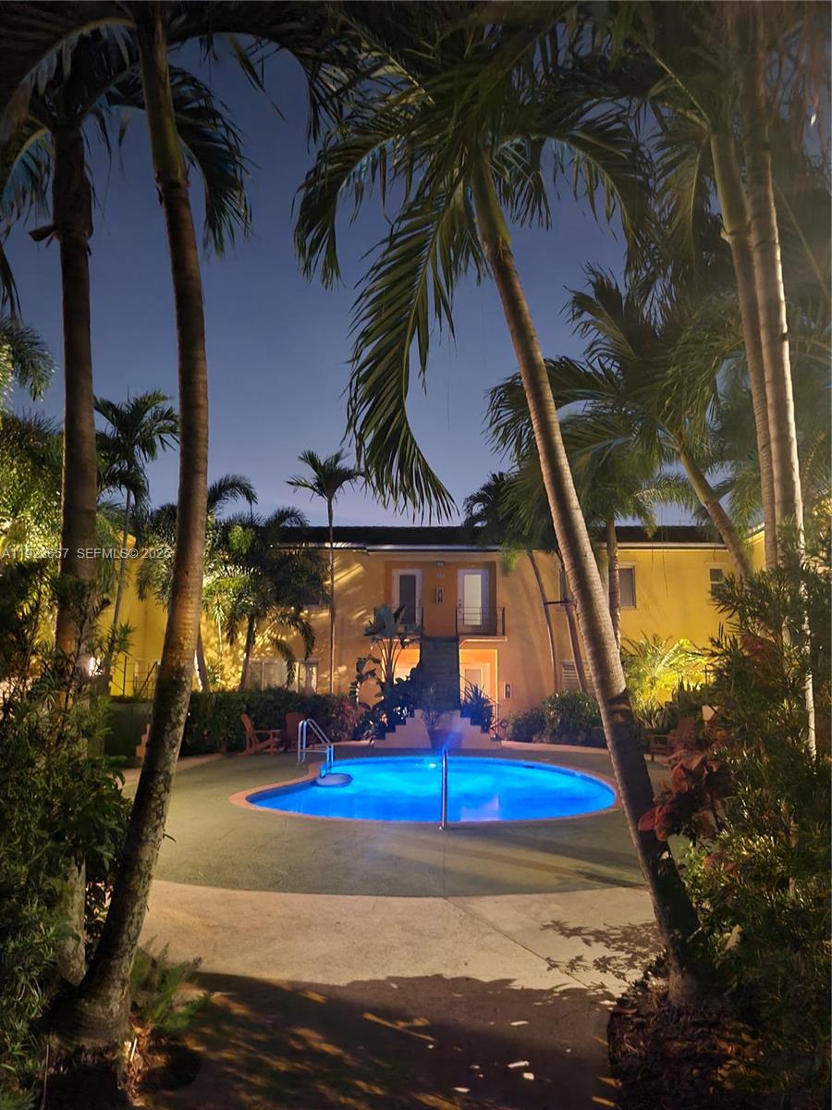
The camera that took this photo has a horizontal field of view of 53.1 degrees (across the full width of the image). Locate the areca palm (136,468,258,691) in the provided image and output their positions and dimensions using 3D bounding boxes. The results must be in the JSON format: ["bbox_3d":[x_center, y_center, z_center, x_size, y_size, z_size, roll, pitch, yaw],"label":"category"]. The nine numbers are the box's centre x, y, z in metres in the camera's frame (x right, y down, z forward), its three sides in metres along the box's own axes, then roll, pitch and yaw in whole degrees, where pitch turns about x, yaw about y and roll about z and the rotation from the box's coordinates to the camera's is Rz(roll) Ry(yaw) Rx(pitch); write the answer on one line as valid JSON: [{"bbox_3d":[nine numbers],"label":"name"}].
[{"bbox_3d":[-5.990,1.328,22.560,3.457,7.227,3.457,0,-9,0],"label":"areca palm"}]

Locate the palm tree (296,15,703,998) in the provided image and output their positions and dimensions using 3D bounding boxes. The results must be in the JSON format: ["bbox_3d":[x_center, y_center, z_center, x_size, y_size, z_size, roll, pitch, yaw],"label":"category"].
[{"bbox_3d":[0.527,-0.508,5.086,2.561,5.750,2.500,0,-9,0],"label":"palm tree"}]

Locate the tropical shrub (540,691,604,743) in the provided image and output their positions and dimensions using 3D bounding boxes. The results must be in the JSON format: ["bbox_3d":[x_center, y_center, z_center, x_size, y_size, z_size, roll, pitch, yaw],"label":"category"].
[{"bbox_3d":[4.035,4.068,20.925,1.685,1.316,1.685,0,-9,0],"label":"tropical shrub"}]

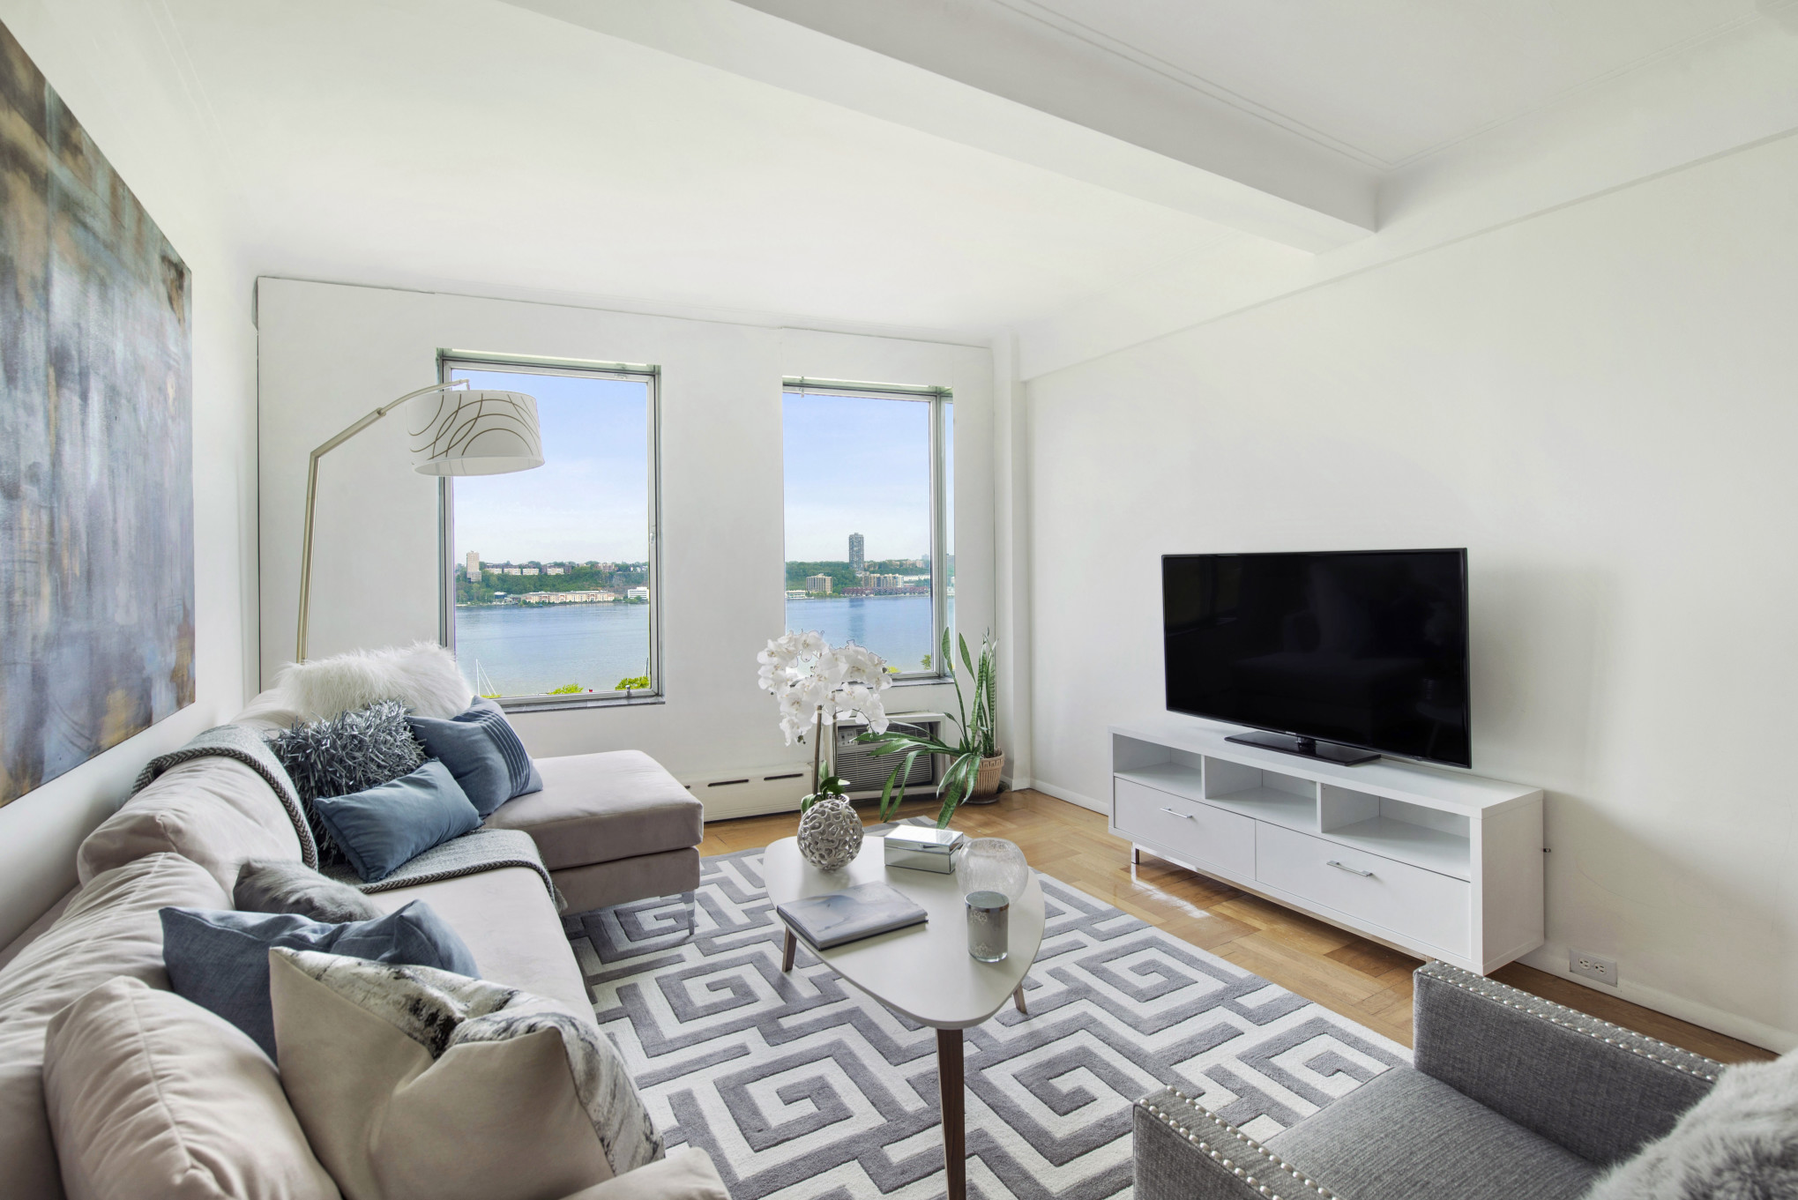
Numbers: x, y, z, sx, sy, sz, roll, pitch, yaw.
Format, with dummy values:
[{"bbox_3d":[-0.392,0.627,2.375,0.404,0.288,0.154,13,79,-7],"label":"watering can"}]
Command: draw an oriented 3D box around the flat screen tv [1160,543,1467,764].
[{"bbox_3d":[1.530,0.195,3.101,0.200,0.757,1.234,-1,2,-30],"label":"flat screen tv"}]

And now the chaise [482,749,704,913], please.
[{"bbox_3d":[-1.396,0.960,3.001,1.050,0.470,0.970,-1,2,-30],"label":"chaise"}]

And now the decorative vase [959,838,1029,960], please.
[{"bbox_3d":[0.216,0.694,1.888,0.155,0.265,0.155,-1,1,0],"label":"decorative vase"}]

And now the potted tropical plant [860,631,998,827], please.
[{"bbox_3d":[0.205,0.636,4.231,0.750,0.970,0.620,-1,1,0],"label":"potted tropical plant"}]

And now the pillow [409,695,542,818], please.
[{"bbox_3d":[-1.537,0.566,2.926,0.150,0.440,0.440,-36,-1,2],"label":"pillow"}]

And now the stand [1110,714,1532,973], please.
[{"bbox_3d":[1.476,0.869,3.030,0.376,0.582,1.470,-1,2,-30],"label":"stand"}]

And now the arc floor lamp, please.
[{"bbox_3d":[-1.920,0.196,3.002,1.350,2.010,0.480,0,1,20],"label":"arc floor lamp"}]

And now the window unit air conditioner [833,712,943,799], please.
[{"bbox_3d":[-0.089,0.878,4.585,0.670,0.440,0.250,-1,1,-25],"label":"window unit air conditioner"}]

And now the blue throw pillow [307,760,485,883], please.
[{"bbox_3d":[-1.502,0.655,2.432,0.140,0.280,0.480,-38,-4,8],"label":"blue throw pillow"}]

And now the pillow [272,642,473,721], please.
[{"bbox_3d":[-1.921,0.465,2.907,0.220,0.470,0.600,-18,-5,21],"label":"pillow"}]

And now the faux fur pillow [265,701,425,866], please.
[{"bbox_3d":[-1.717,0.568,2.608,0.200,0.440,0.480,-30,-7,16],"label":"faux fur pillow"}]

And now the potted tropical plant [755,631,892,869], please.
[{"bbox_3d":[-0.217,0.463,2.451,0.410,0.690,0.360,-1,1,0],"label":"potted tropical plant"}]

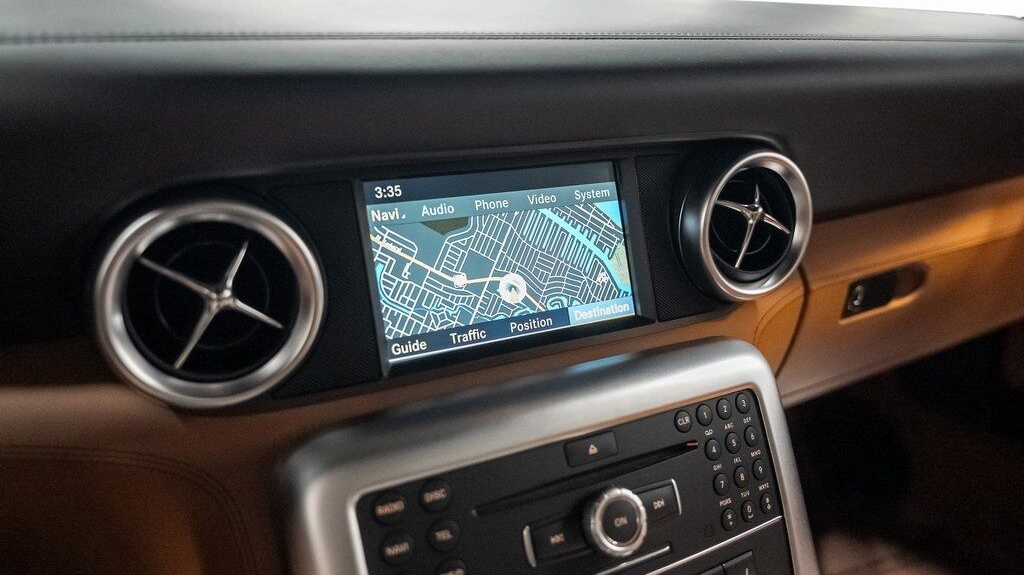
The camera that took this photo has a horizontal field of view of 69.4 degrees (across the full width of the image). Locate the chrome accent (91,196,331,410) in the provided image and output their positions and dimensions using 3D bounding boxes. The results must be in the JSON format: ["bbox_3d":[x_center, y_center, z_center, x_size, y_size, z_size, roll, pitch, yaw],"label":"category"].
[{"bbox_3d":[-0.130,0.005,0.324,0.091,0.091,0.025,-9,16,-26],"label":"chrome accent"}]

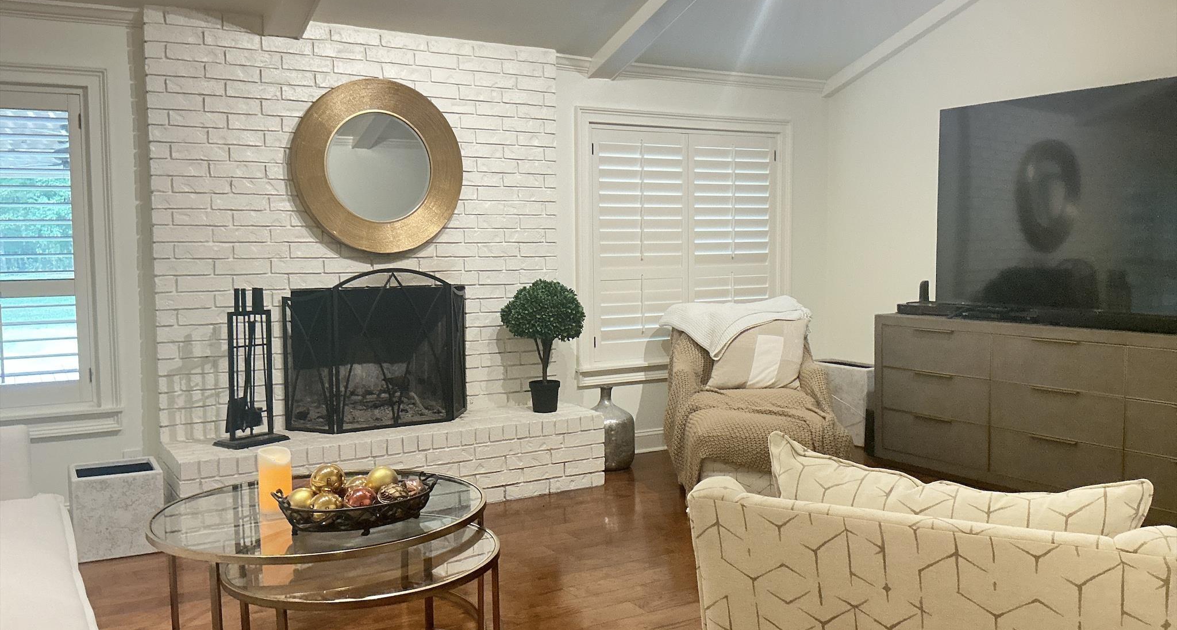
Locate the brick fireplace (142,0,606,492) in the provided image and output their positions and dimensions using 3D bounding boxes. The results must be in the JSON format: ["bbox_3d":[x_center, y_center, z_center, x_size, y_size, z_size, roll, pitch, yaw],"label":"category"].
[{"bbox_3d":[-0.995,-0.253,4.812,2.145,2.425,0.610,-3,5,-31],"label":"brick fireplace"}]

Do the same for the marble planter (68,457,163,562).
[{"bbox_3d":[-2.052,0.840,4.151,0.342,0.352,0.285,-3,5,-31],"label":"marble planter"}]

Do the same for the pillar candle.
[{"bbox_3d":[-0.989,0.520,2.998,0.103,0.205,0.103,-3,4,-30],"label":"pillar candle"}]

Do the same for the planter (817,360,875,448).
[{"bbox_3d":[1.761,0.580,6.404,0.215,0.507,0.467,-3,5,-31],"label":"planter"}]

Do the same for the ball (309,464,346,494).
[{"bbox_3d":[-0.771,0.493,2.822,0.102,0.102,0.102,-1,4,0],"label":"ball"}]

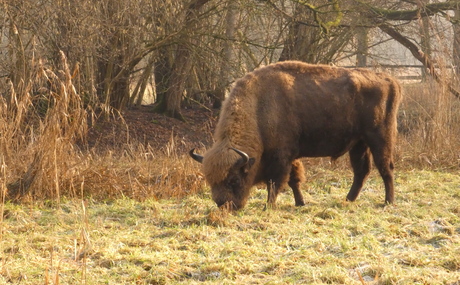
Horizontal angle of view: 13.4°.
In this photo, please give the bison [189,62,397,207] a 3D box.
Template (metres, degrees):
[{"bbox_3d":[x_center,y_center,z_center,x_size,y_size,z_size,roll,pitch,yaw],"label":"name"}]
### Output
[{"bbox_3d":[0.775,-0.090,22.500,2.500,1.700,0.870,0,2,-17],"label":"bison"}]

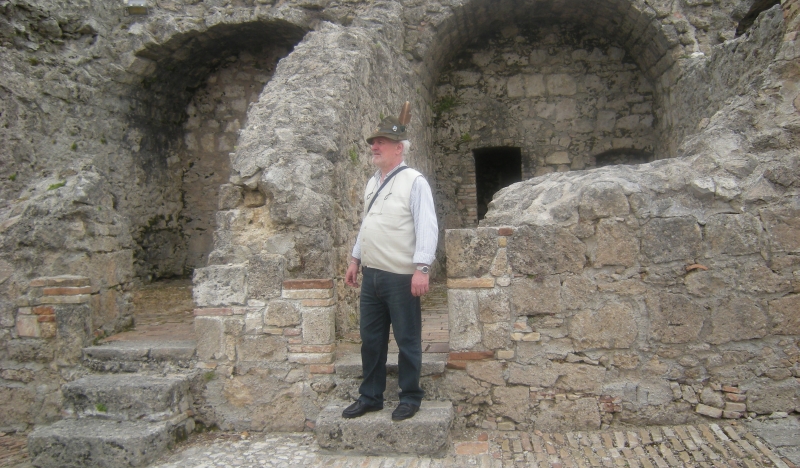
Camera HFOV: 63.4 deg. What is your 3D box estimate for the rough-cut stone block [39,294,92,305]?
[{"bbox_3d":[-2.103,0.408,4.165,0.321,0.057,0.180,0,3,0],"label":"rough-cut stone block"}]

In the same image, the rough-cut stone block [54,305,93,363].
[{"bbox_3d":[-2.123,0.644,4.332,0.247,0.390,0.250,-2,4,0],"label":"rough-cut stone block"}]

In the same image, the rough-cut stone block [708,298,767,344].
[{"bbox_3d":[2.111,0.530,4.176,0.356,0.274,0.280,-1,3,0],"label":"rough-cut stone block"}]

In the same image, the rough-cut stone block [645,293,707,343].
[{"bbox_3d":[1.721,0.509,4.163,0.373,0.336,0.270,-2,4,0],"label":"rough-cut stone block"}]

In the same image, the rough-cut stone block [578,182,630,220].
[{"bbox_3d":[1.291,-0.208,4.205,0.316,0.233,0.240,0,3,0],"label":"rough-cut stone block"}]

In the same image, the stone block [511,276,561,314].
[{"bbox_3d":[0.845,0.375,4.115,0.301,0.225,0.230,-2,3,4],"label":"stone block"}]

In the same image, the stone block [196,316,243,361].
[{"bbox_3d":[-1.134,0.651,4.177,0.289,0.279,0.220,0,3,0],"label":"stone block"}]

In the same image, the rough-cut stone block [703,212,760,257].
[{"bbox_3d":[2.044,-0.003,4.075,0.344,0.258,0.250,-2,3,4],"label":"rough-cut stone block"}]

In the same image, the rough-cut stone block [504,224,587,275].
[{"bbox_3d":[0.909,0.096,4.135,0.469,0.309,0.270,-2,3,4],"label":"rough-cut stone block"}]

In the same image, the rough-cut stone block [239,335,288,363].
[{"bbox_3d":[-0.864,0.711,4.175,0.302,0.176,0.220,-2,4,0],"label":"rough-cut stone block"}]

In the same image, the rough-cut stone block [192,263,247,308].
[{"bbox_3d":[-1.135,0.321,4.254,0.328,0.257,0.270,-2,3,6],"label":"rough-cut stone block"}]

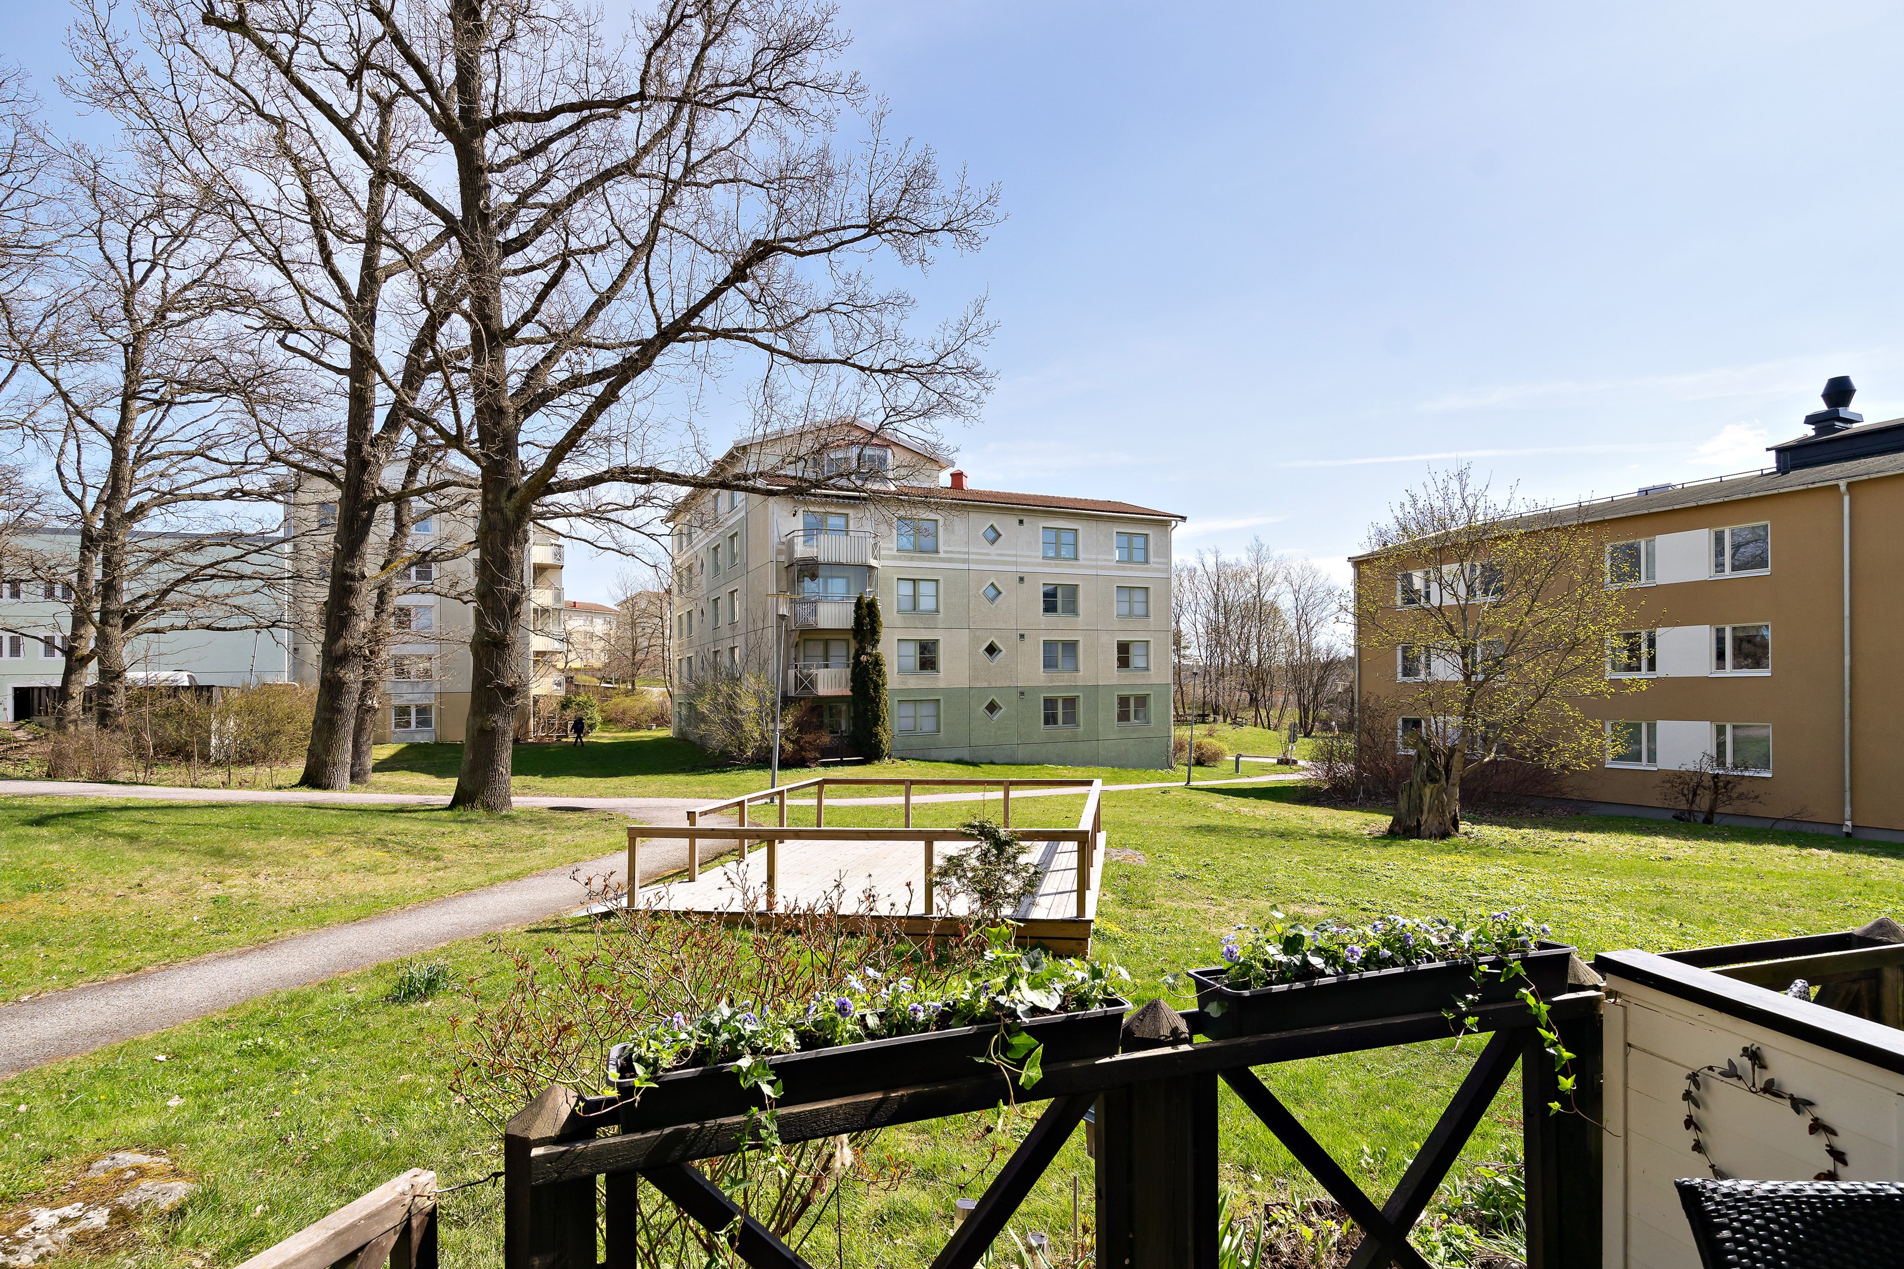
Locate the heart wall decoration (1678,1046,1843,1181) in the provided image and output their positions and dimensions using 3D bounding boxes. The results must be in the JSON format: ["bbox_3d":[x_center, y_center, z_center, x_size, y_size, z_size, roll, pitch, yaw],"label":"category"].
[{"bbox_3d":[1.390,0.865,1.468,0.035,0.300,0.250,0,-3,-14],"label":"heart wall decoration"}]

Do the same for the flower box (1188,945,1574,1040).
[{"bbox_3d":[0.857,0.693,1.654,0.785,0.130,0.150,0,-3,-16],"label":"flower box"}]

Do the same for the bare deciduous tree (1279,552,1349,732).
[{"bbox_3d":[29.230,0.957,68.000,6.000,14.600,6.000,-1,-3,0],"label":"bare deciduous tree"}]

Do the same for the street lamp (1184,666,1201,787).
[{"bbox_3d":[8.800,3.270,31.000,0.550,4.600,0.550,-1,-3,0],"label":"street lamp"}]

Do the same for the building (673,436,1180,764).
[{"bbox_3d":[-2.900,-1.100,49.500,21.200,16.600,20.800,1,-3,-25],"label":"building"}]

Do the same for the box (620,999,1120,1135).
[{"bbox_3d":[-0.107,0.693,1.386,0.825,0.130,0.150,0,-3,-18],"label":"box"}]

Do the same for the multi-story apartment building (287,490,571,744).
[{"bbox_3d":[-33.200,-1.000,56.000,14.500,15.600,17.500,1,-3,-28],"label":"multi-story apartment building"}]

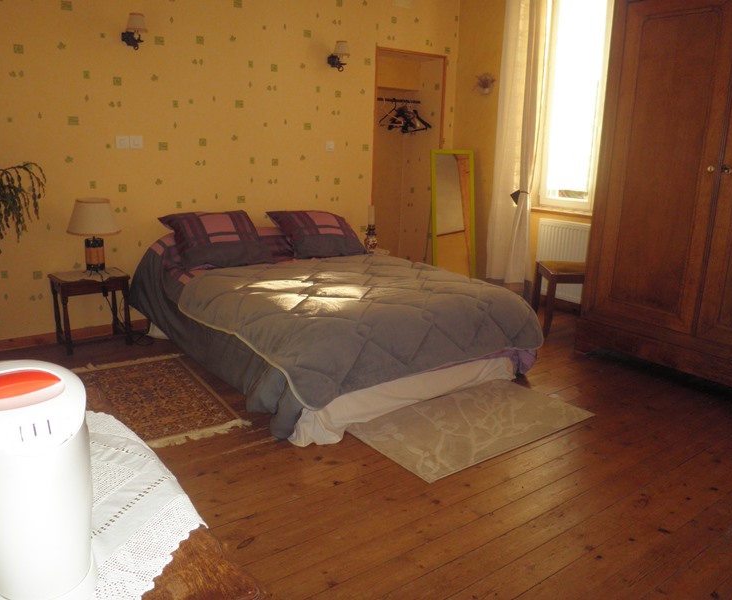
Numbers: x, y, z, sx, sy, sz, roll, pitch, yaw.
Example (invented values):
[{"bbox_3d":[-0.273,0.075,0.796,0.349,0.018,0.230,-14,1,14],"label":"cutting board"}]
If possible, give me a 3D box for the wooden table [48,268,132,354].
[{"bbox_3d":[-1.714,0.063,3.771,0.410,0.460,0.320,-9,17,-35],"label":"wooden table"}]

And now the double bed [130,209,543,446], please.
[{"bbox_3d":[-0.323,-0.043,3.630,1.500,0.770,2.100,-9,17,-35],"label":"double bed"}]

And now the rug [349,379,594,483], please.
[{"bbox_3d":[0.494,0.548,2.841,1.100,0.012,0.650,-9,17,-35],"label":"rug"}]

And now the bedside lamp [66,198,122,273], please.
[{"bbox_3d":[-1.660,-0.385,3.692,0.340,0.455,0.340,-9,17,-35],"label":"bedside lamp"}]

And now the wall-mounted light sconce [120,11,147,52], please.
[{"bbox_3d":[-1.425,-1.642,3.682,0.135,0.205,0.190,-9,17,-35],"label":"wall-mounted light sconce"}]

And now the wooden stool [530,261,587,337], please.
[{"bbox_3d":[1.437,-0.012,4.256,0.410,0.460,0.430,1,14,0],"label":"wooden stool"}]

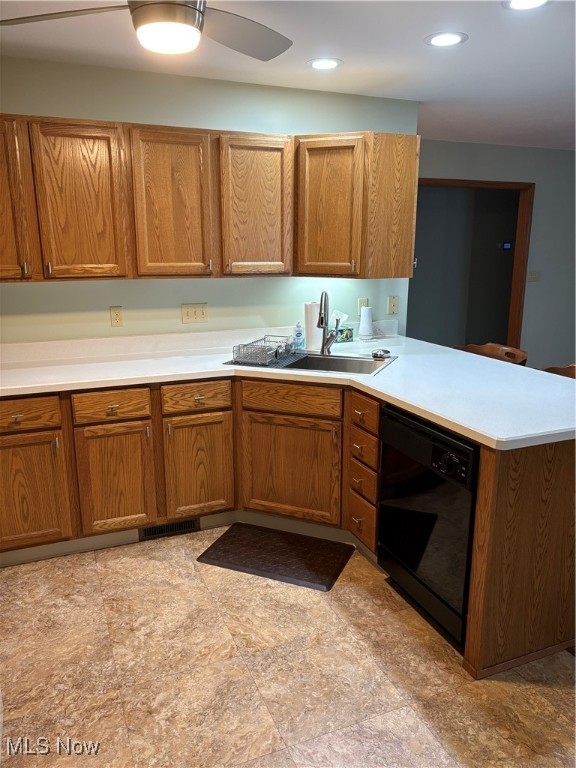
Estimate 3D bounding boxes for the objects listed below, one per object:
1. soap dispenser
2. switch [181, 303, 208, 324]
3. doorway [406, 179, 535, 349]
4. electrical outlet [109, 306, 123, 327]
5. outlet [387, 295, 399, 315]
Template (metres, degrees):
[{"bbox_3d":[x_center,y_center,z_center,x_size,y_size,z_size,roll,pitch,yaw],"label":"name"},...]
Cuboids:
[{"bbox_3d":[0.066,-0.298,3.503,0.068,0.180,0.050,0,13,1],"label":"soap dispenser"},{"bbox_3d":[-0.554,-0.420,3.441,0.160,0.115,0.012,-6,14,-21],"label":"switch"},{"bbox_3d":[1.610,-0.827,5.513,1.600,2.113,0.140,-6,14,-21],"label":"doorway"},{"bbox_3d":[-0.972,-0.382,3.275,0.070,0.115,0.012,-6,14,-21],"label":"electrical outlet"},{"bbox_3d":[0.719,-0.539,3.943,0.072,0.117,0.016,-6,14,-21],"label":"outlet"}]

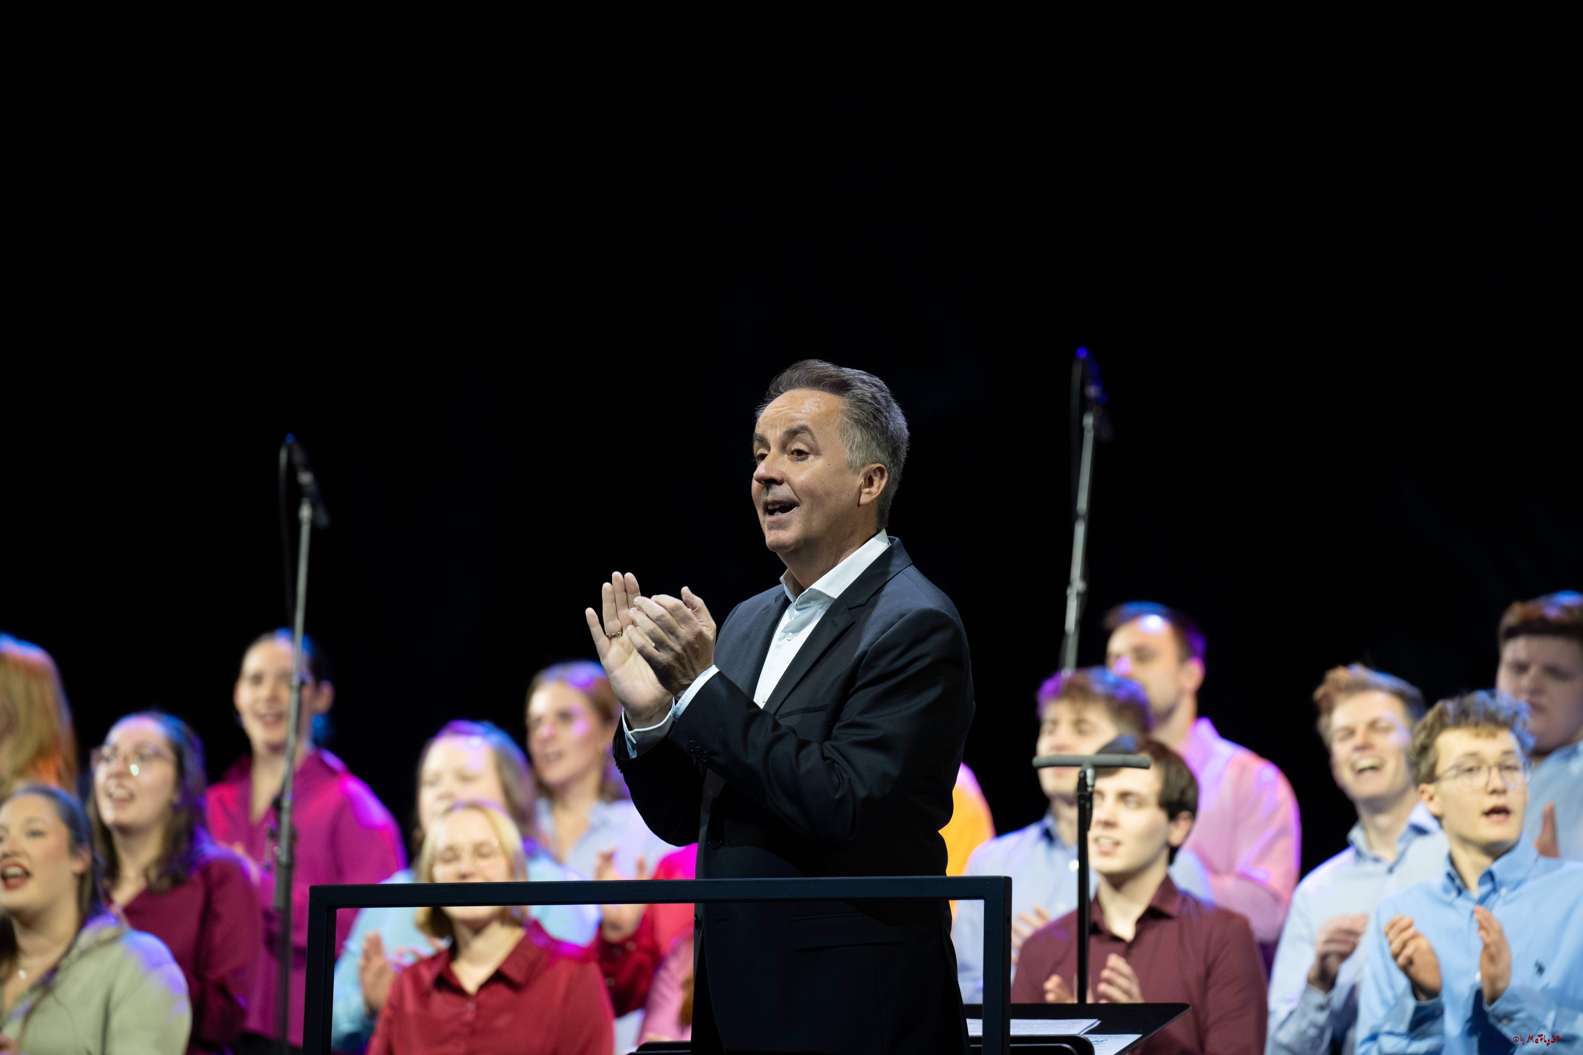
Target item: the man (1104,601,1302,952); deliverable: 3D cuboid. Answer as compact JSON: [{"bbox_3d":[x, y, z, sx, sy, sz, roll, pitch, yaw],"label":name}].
[{"bbox_3d":[0.719,1.047,16.265,0.520,1.820,0.420,-2,-3,36],"label":"man"}]

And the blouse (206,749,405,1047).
[{"bbox_3d":[-0.927,0.682,16.100,0.480,0.580,0.360,-1,-2,24],"label":"blouse"}]

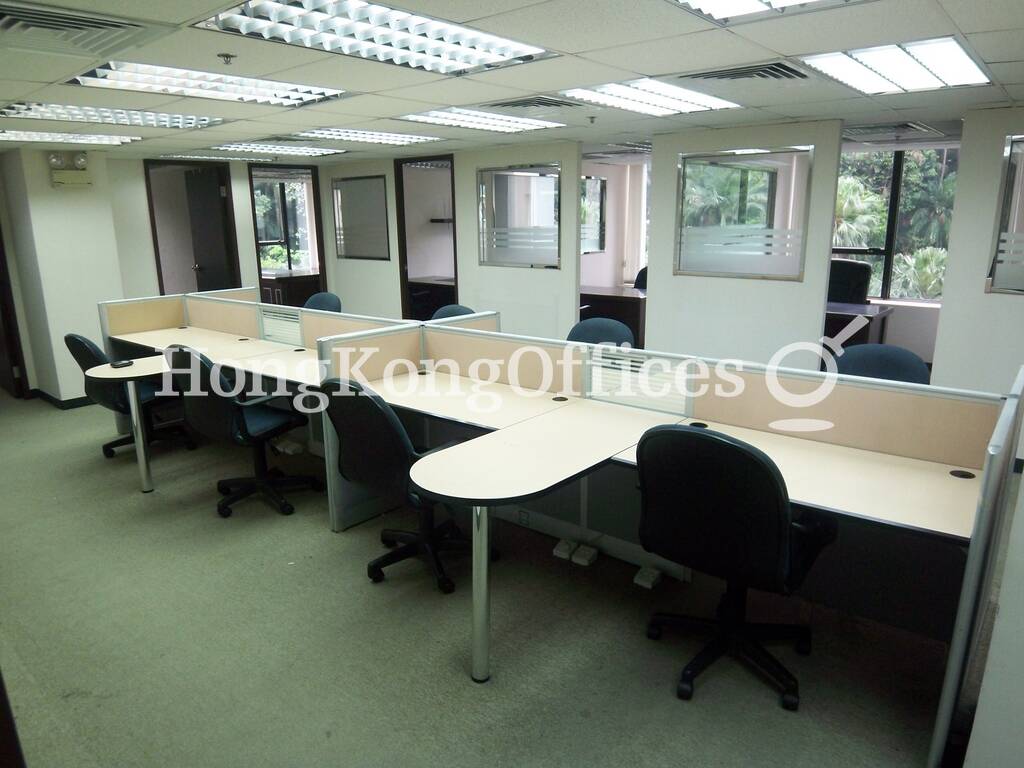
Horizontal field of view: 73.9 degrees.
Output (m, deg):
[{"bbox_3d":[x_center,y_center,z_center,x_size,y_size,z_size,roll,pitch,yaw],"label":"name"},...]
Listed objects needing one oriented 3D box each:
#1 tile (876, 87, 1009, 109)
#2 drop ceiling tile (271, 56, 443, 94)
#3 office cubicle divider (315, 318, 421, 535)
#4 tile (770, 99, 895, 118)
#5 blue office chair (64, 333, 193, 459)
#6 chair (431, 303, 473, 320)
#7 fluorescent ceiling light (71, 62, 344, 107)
[{"bbox_3d":[2.256,-1.515,3.587,0.600,0.025,0.600,11,18,39],"label":"tile"},{"bbox_3d":[-0.665,-1.325,2.915,0.600,0.025,0.600,11,18,39],"label":"drop ceiling tile"},{"bbox_3d":[-0.709,0.217,3.674,0.050,1.000,0.650,10,18,38],"label":"office cubicle divider"},{"bbox_3d":[1.808,-1.611,3.951,0.600,0.025,0.600,11,18,39],"label":"tile"},{"bbox_3d":[-2.586,0.044,4.720,0.650,0.900,0.590,-13,18,-41],"label":"blue office chair"},{"bbox_3d":[-0.628,-0.086,4.998,0.600,0.950,0.640,11,18,39],"label":"chair"},{"bbox_3d":[-1.333,-1.390,3.104,0.600,0.090,1.200,11,18,39],"label":"fluorescent ceiling light"}]

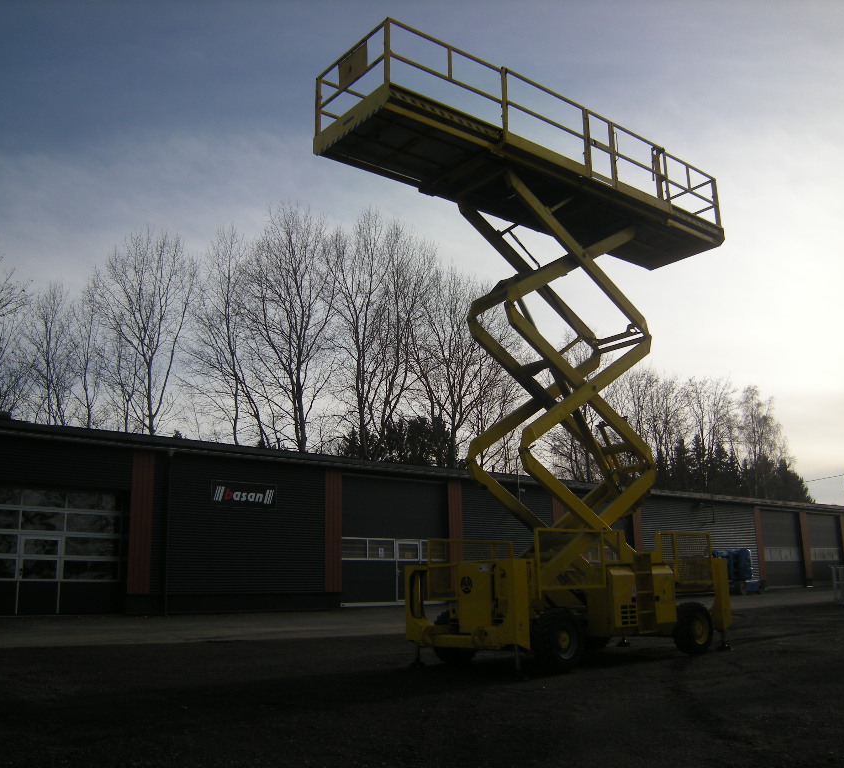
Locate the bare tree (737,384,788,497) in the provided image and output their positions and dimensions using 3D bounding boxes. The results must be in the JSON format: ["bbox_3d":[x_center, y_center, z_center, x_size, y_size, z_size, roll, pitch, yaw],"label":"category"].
[{"bbox_3d":[29.546,8.029,70.987,5.076,16.189,5.076,-7,-14,22],"label":"bare tree"}]

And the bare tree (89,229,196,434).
[{"bbox_3d":[-12.843,1.111,37.550,5.339,17.257,5.339,3,-13,-19],"label":"bare tree"}]

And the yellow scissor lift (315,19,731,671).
[{"bbox_3d":[2.107,-0.076,12.954,7.818,8.347,2.200,9,-16,-39],"label":"yellow scissor lift"}]

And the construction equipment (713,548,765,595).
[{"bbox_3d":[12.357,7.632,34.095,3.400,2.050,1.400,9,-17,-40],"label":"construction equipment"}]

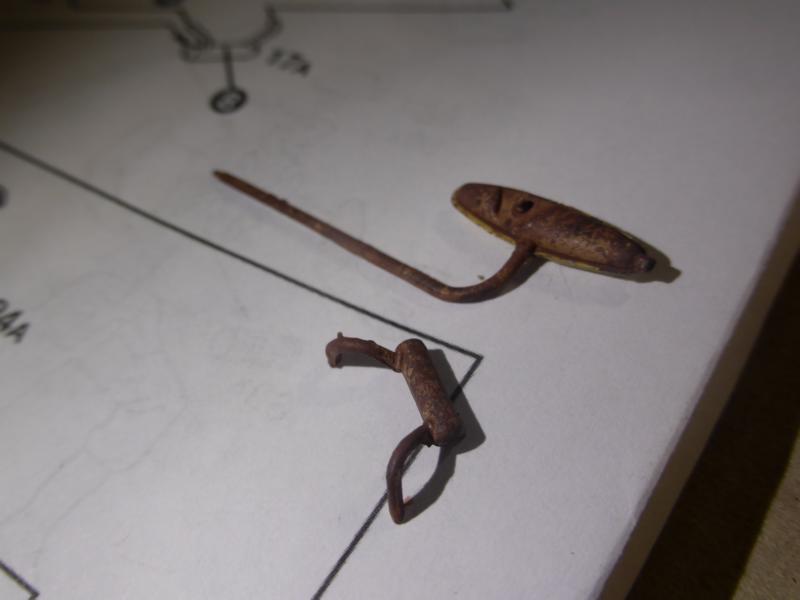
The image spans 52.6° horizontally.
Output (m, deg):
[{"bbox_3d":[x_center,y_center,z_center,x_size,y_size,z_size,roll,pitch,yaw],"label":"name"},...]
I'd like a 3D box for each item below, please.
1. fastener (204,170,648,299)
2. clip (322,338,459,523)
[{"bbox_3d":[0.002,-0.012,0.104,0.061,0.005,0.018,27,59,27],"label":"fastener"},{"bbox_3d":[0.000,0.011,0.085,0.011,0.005,0.022,-20,51,-9],"label":"clip"}]

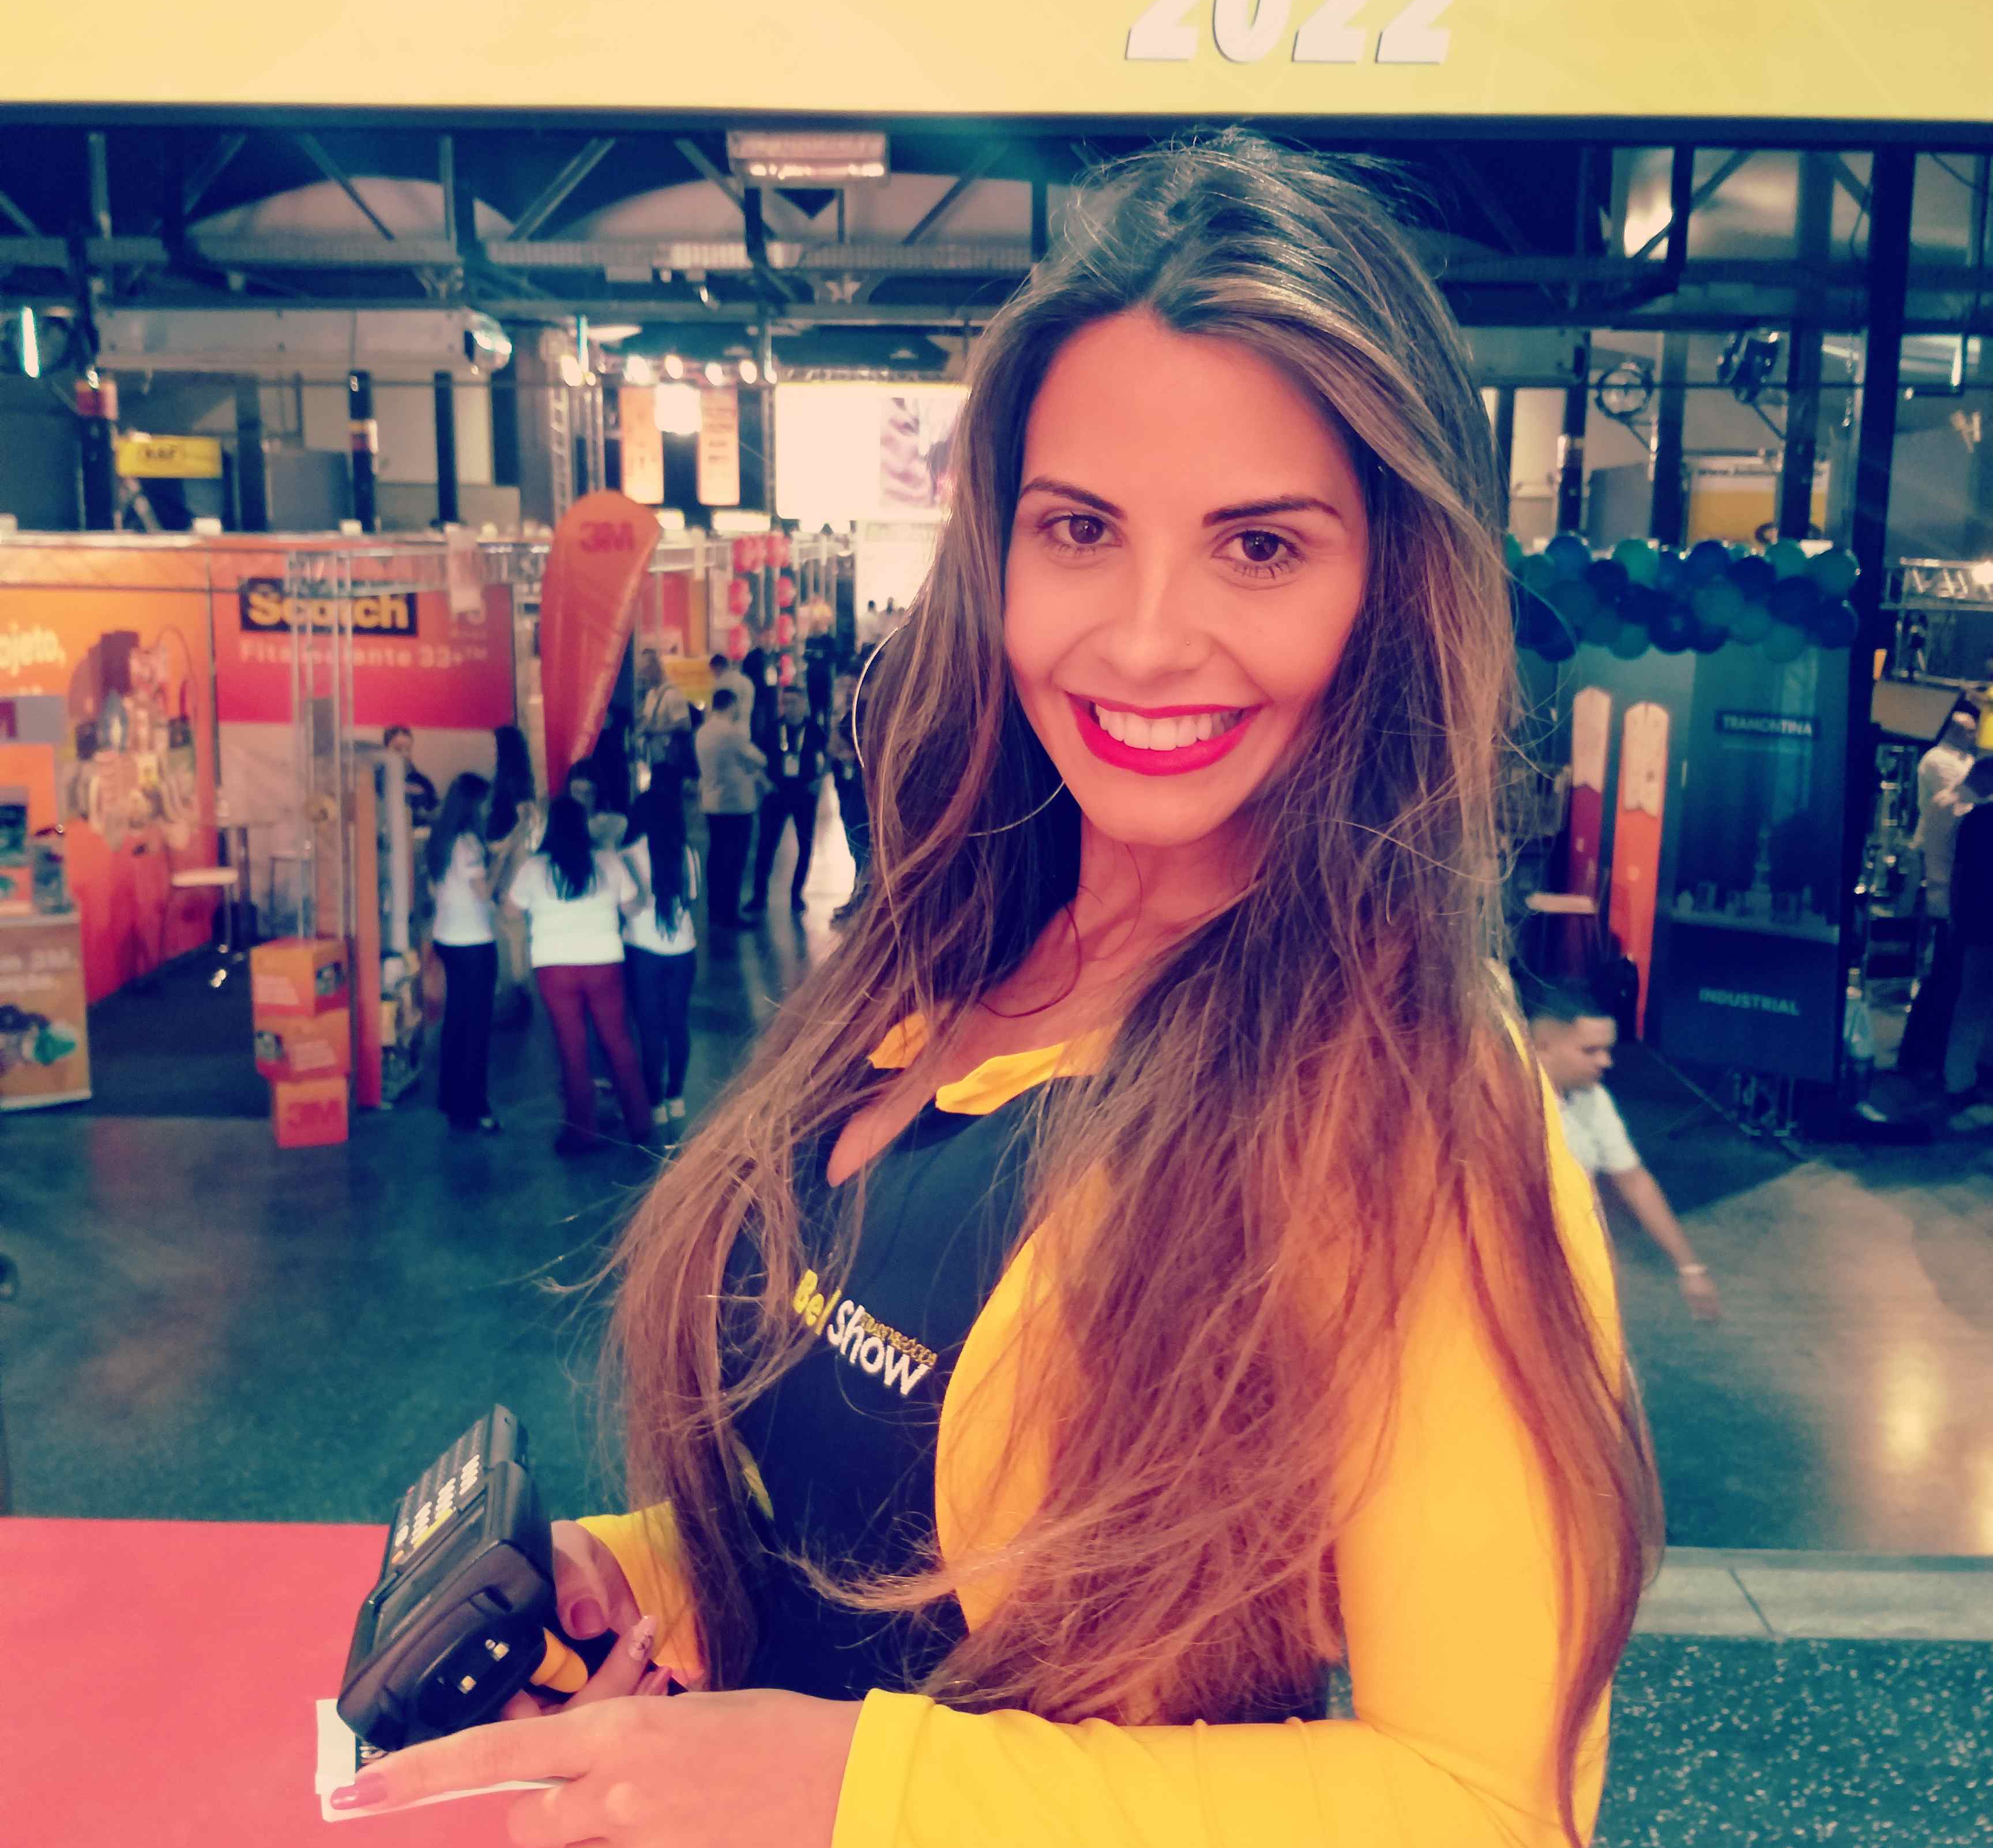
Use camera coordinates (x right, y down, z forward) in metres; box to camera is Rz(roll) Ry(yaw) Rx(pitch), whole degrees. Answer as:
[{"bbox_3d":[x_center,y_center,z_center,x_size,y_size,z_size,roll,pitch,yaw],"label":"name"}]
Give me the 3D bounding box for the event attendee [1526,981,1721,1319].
[{"bbox_3d":[1.308,0.951,4.561,0.560,1.670,0.560,9,13,40],"label":"event attendee"}]

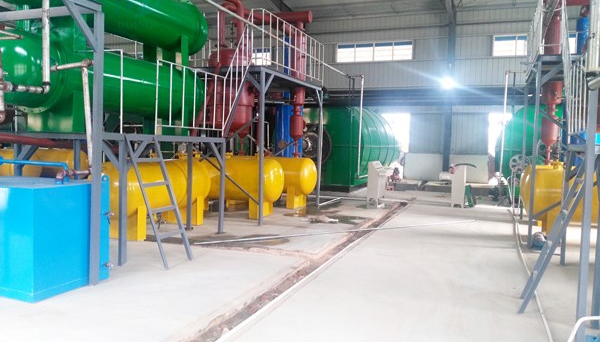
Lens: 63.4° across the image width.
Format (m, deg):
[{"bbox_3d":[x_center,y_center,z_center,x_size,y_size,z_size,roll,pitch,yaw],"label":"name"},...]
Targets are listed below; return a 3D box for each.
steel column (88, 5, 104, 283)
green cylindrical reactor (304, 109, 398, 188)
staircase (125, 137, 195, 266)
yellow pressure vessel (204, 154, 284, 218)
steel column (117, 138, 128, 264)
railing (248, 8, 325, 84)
[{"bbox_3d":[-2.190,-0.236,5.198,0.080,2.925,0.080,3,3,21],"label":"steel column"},{"bbox_3d":[1.801,-1.109,20.309,2.902,2.964,8.112,3,3,21],"label":"green cylindrical reactor"},{"bbox_3d":[-1.799,0.373,6.229,0.671,1.615,0.593,3,3,21],"label":"staircase"},{"bbox_3d":[-1.556,0.286,10.738,2.636,1.310,0.967,3,3,21],"label":"yellow pressure vessel"},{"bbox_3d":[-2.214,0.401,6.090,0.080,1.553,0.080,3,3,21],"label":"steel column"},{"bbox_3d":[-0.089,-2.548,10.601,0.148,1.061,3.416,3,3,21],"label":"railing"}]

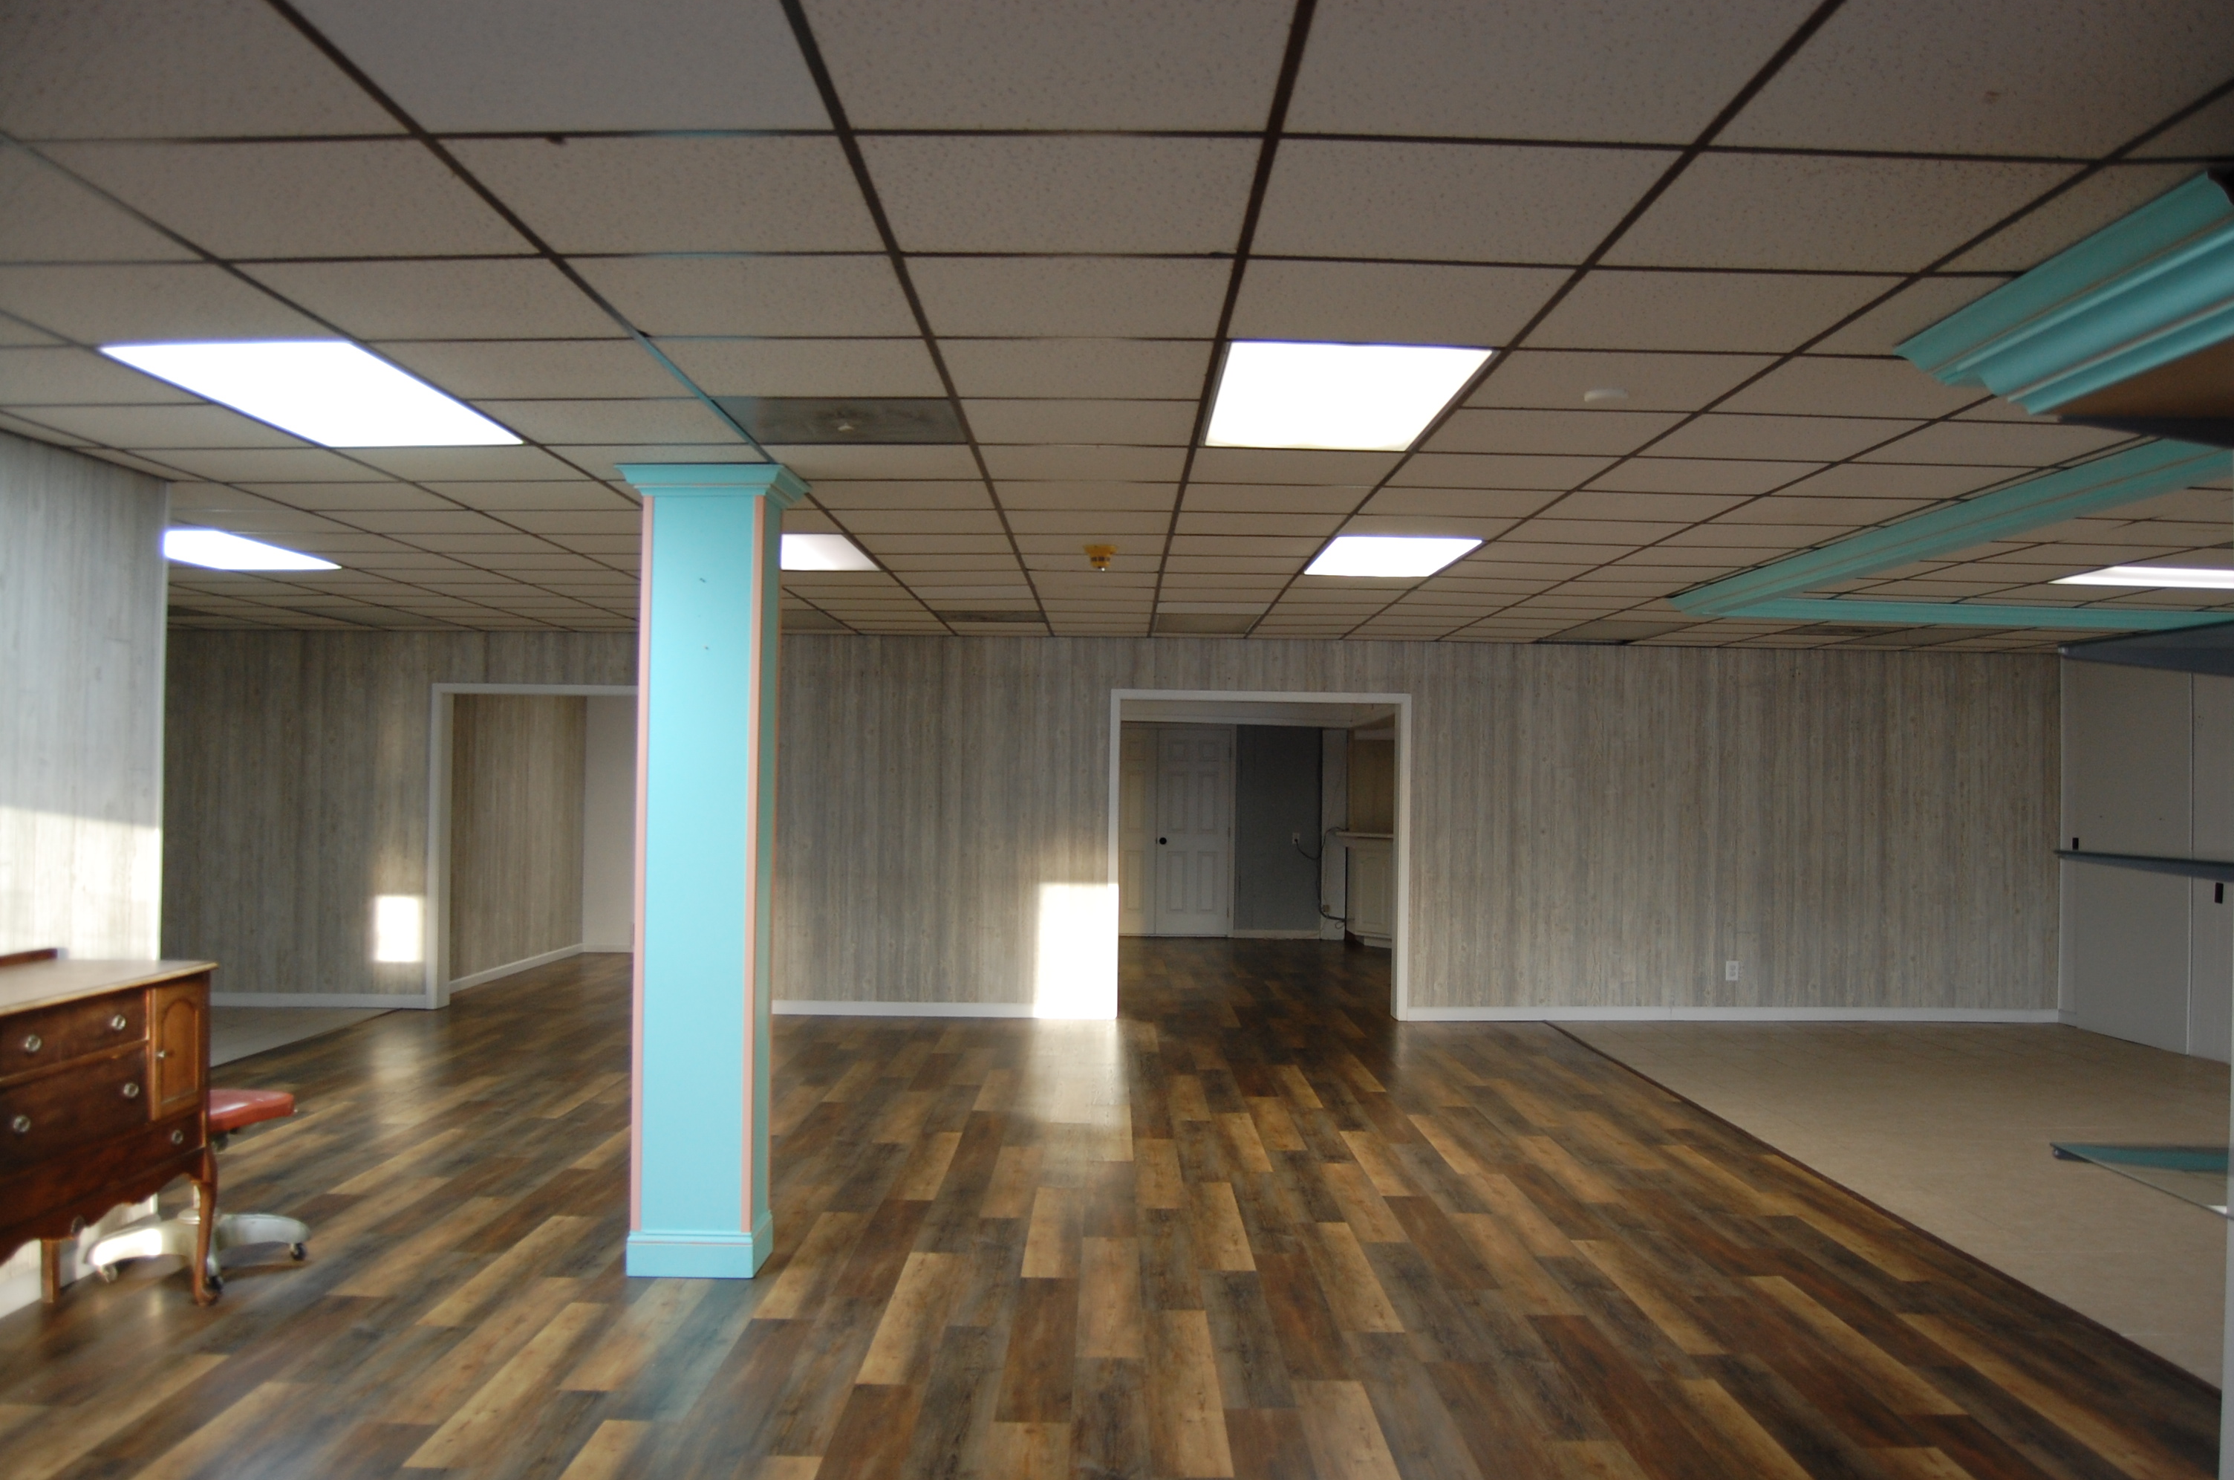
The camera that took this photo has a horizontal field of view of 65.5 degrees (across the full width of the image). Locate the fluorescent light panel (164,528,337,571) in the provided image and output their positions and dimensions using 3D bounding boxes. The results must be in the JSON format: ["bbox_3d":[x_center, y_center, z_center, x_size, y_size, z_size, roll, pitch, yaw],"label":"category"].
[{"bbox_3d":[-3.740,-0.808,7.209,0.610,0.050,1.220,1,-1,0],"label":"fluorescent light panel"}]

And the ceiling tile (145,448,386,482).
[{"bbox_3d":[-2.524,-0.831,5.147,0.610,0.020,0.610,1,-1,0],"label":"ceiling tile"}]

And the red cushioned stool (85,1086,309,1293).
[{"bbox_3d":[-2.735,1.358,5.220,0.520,0.530,0.520,1,-2,-32],"label":"red cushioned stool"}]

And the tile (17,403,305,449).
[{"bbox_3d":[-2.505,-0.831,4.545,0.605,0.020,0.600,1,-1,0],"label":"tile"}]

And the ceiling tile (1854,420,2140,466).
[{"bbox_3d":[2.351,-0.799,4.588,0.610,0.020,0.610,1,-1,0],"label":"ceiling tile"}]

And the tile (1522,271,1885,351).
[{"bbox_3d":[1.133,-0.839,3.362,0.605,0.020,0.605,1,-1,0],"label":"tile"}]

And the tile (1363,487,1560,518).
[{"bbox_3d":[1.127,-0.794,5.746,0.605,0.020,0.605,0,-1,0],"label":"tile"}]

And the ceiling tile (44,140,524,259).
[{"bbox_3d":[-1.302,-0.875,2.789,0.610,0.020,0.610,1,-1,0],"label":"ceiling tile"}]

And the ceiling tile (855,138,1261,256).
[{"bbox_3d":[-0.082,-0.865,2.753,0.600,0.025,0.600,1,-1,0],"label":"ceiling tile"}]

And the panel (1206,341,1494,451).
[{"bbox_3d":[0.527,-0.841,4.250,0.605,0.040,1.190,1,-1,0],"label":"panel"}]

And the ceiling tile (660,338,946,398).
[{"bbox_3d":[-0.694,-0.847,3.930,0.600,0.025,0.600,1,-1,0],"label":"ceiling tile"}]

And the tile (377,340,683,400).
[{"bbox_3d":[-1.305,-0.848,3.945,0.605,0.020,0.605,0,-1,0],"label":"tile"}]

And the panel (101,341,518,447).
[{"bbox_3d":[-1.915,-0.862,4.241,0.600,0.050,1.200,0,-1,0],"label":"panel"}]

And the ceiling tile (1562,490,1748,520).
[{"bbox_3d":[1.735,-0.790,5.780,0.605,0.020,0.605,1,-1,0],"label":"ceiling tile"}]

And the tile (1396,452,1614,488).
[{"bbox_3d":[1.136,-0.802,5.144,0.605,0.020,0.600,1,-1,0],"label":"tile"}]

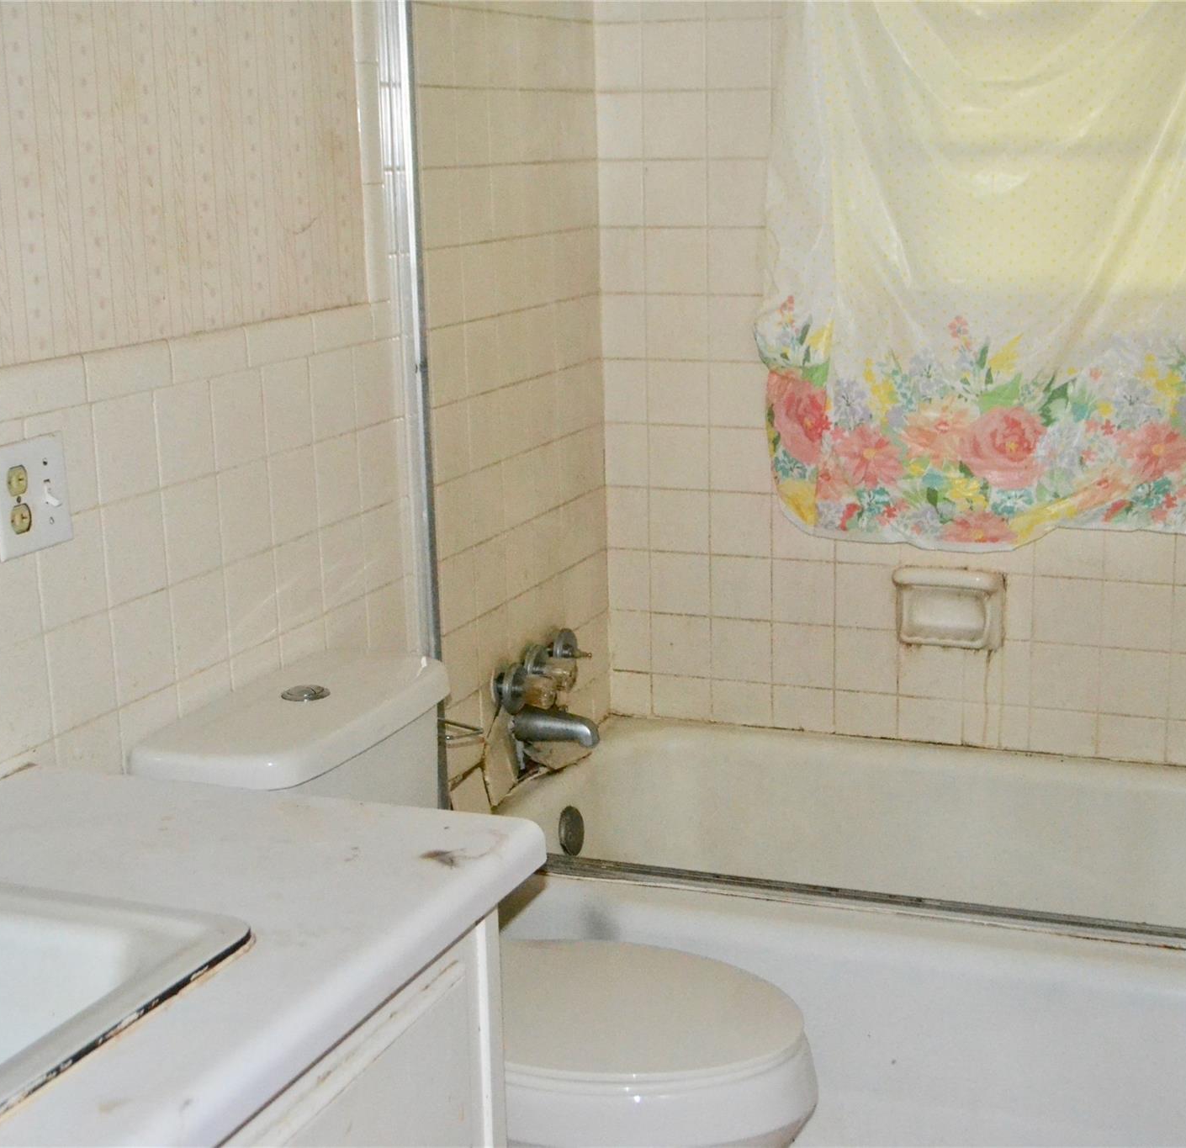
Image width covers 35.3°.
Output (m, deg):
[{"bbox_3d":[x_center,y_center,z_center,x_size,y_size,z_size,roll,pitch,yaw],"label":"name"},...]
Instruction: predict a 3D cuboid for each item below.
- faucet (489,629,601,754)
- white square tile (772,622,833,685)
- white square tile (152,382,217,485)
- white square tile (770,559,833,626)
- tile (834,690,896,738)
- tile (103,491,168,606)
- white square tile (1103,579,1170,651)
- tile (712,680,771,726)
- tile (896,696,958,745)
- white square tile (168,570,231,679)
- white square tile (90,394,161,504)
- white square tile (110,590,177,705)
[{"bbox_3d":[-0.045,0.188,2.940,0.147,0.180,0.247,4,14,22],"label":"faucet"},{"bbox_3d":[0.359,0.138,3.175,0.108,0.109,0.009,4,14,22],"label":"white square tile"},{"bbox_3d":[-0.461,-0.159,2.104,0.009,0.109,0.108,4,14,22],"label":"white square tile"},{"bbox_3d":[0.356,0.031,3.151,0.108,0.109,0.009,4,14,22],"label":"white square tile"},{"bbox_3d":[0.462,0.236,3.158,0.108,0.075,0.009,4,14,22],"label":"tile"},{"bbox_3d":[-0.500,-0.028,2.031,0.009,0.109,0.108,4,14,22],"label":"tile"},{"bbox_3d":[0.866,0.067,2.964,0.108,0.108,0.010,4,14,22],"label":"white square tile"},{"bbox_3d":[0.258,0.221,3.241,0.108,0.077,0.008,4,14,22],"label":"tile"},{"bbox_3d":[0.563,0.242,3.117,0.108,0.074,0.009,4,14,22],"label":"tile"},{"bbox_3d":[-0.453,0.056,2.138,0.010,0.108,0.108,4,14,22],"label":"white square tile"},{"bbox_3d":[-0.499,-0.134,1.990,0.010,0.108,0.108,4,14,22],"label":"white square tile"},{"bbox_3d":[-0.494,0.079,2.038,0.009,0.108,0.106,4,14,22],"label":"white square tile"}]

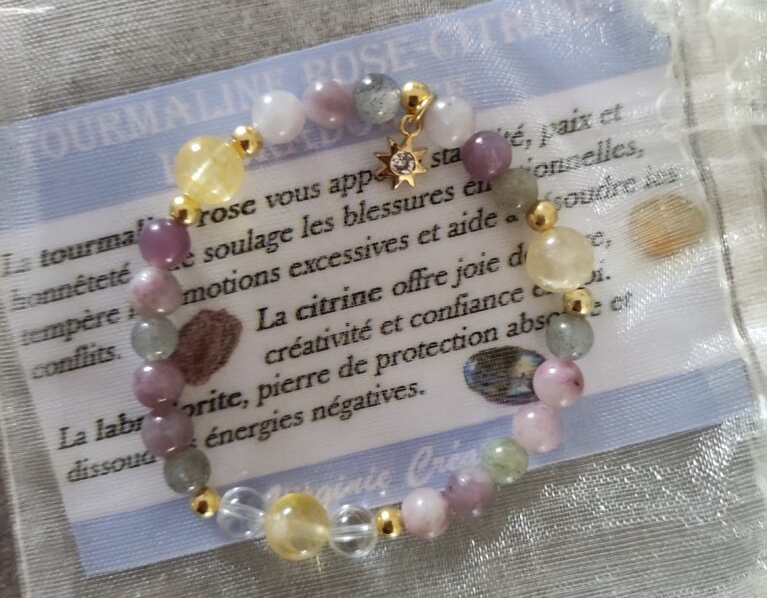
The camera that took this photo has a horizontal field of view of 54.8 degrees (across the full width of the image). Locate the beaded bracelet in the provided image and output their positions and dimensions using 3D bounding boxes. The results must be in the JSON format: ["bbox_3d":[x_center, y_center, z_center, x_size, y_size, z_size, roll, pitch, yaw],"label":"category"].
[{"bbox_3d":[-0.002,0.003,0.091,0.057,0.008,0.060,0,94,-2],"label":"beaded bracelet"}]

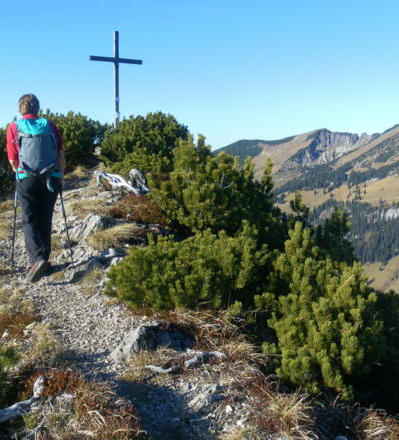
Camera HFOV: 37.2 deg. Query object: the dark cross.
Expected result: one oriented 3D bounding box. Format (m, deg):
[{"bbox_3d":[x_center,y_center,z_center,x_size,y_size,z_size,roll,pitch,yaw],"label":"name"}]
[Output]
[{"bbox_3d":[-3.205,-5.174,23.000,2.050,4.340,0.160,-1,3,-22],"label":"dark cross"}]

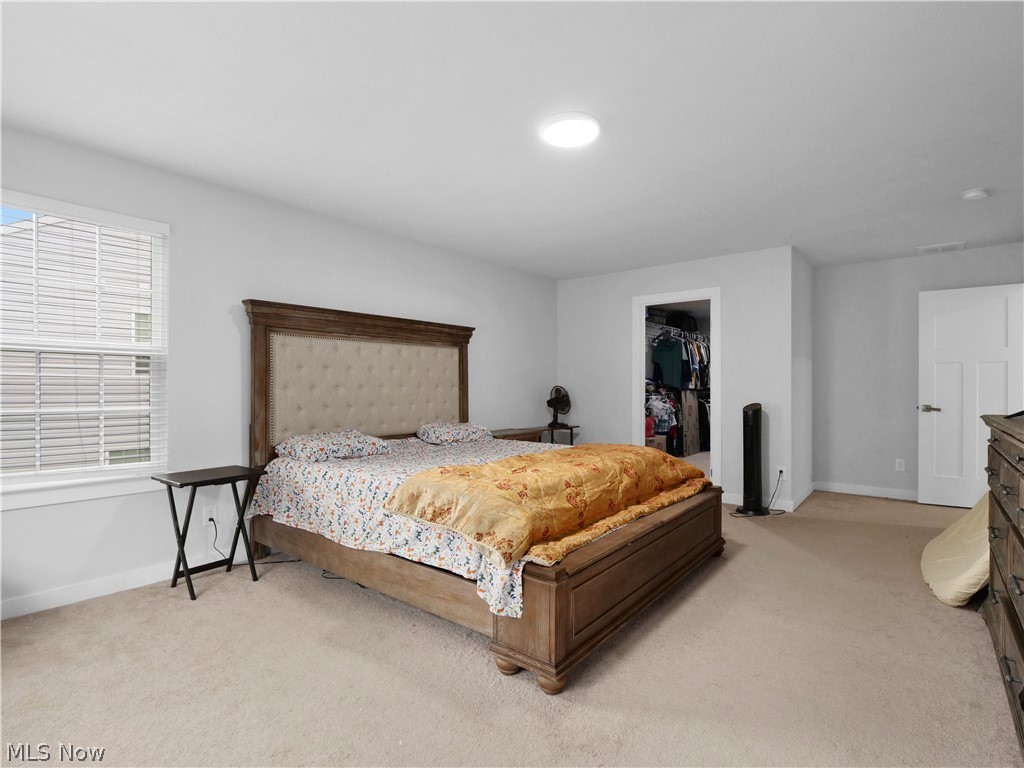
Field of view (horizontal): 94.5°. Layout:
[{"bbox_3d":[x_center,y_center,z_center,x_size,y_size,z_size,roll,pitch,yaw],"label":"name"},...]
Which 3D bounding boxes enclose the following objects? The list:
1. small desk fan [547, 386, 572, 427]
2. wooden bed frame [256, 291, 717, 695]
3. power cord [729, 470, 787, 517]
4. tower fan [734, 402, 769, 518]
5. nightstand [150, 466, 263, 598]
[{"bbox_3d":[0.529,0.273,5.379,0.280,0.470,0.330,0,0,-34],"label":"small desk fan"},{"bbox_3d":[-0.178,0.302,3.281,2.570,1.755,2.160,0,0,40],"label":"wooden bed frame"},{"bbox_3d":[2.233,0.992,4.307,0.530,0.390,0.220,0,0,5],"label":"power cord"},{"bbox_3d":[2.245,0.687,4.408,0.300,1.000,0.300,0,0,40],"label":"tower fan"},{"bbox_3d":[-1.772,0.847,2.782,0.375,0.655,0.465,0,0,37],"label":"nightstand"}]

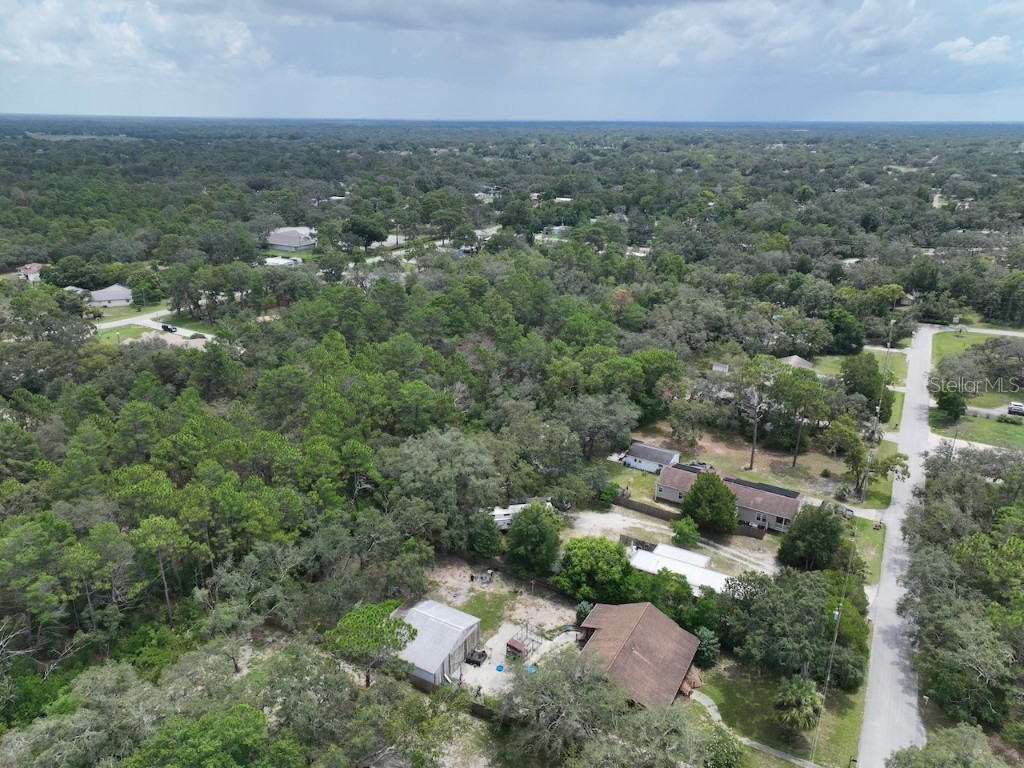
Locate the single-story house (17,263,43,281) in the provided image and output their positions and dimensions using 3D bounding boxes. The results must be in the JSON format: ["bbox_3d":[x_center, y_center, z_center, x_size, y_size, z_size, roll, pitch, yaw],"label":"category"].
[{"bbox_3d":[-194.597,-45.289,287.349,10.000,5.000,10.000,-12,24,-30],"label":"single-story house"}]

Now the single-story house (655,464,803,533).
[{"bbox_3d":[37.346,18.956,121.917,22.931,4.269,9.288,12,23,28],"label":"single-story house"}]

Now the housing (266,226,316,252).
[{"bbox_3d":[-111.273,-72.611,359.565,20.000,6.500,18.500,11,23,26],"label":"housing"}]

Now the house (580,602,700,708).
[{"bbox_3d":[13.886,32.116,84.965,13.700,5.300,13.800,12,23,27],"label":"house"}]

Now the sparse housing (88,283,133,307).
[{"bbox_3d":[-142.186,-31.097,249.746,14.400,5.600,14.600,-8,22,-22],"label":"sparse housing"}]

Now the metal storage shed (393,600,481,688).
[{"bbox_3d":[-9.587,31.219,86.037,7.600,4.850,10.150,12,23,27],"label":"metal storage shed"}]

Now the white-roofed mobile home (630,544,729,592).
[{"bbox_3d":[25.362,27.384,100.486,15.800,3.400,6.800,11,23,27],"label":"white-roofed mobile home"}]

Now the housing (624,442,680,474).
[{"bbox_3d":[27.060,14.010,135.689,8.360,3.700,6.100,12,23,28],"label":"housing"}]

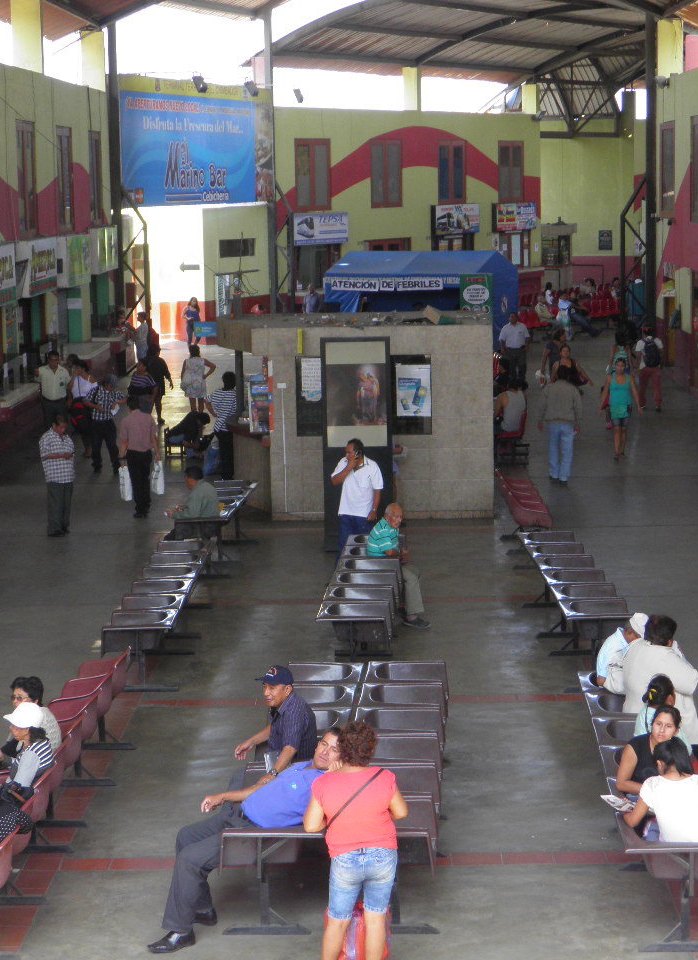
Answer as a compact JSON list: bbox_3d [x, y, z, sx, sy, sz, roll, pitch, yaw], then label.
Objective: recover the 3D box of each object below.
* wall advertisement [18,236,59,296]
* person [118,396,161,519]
[{"bbox_3d":[-5.777,-3.999,38.089,0.201,0.994,2.913,-1,9,1],"label":"wall advertisement"},{"bbox_3d":[-2.787,-0.316,26.923,0.560,1.610,0.350,-1,9,1],"label":"person"}]

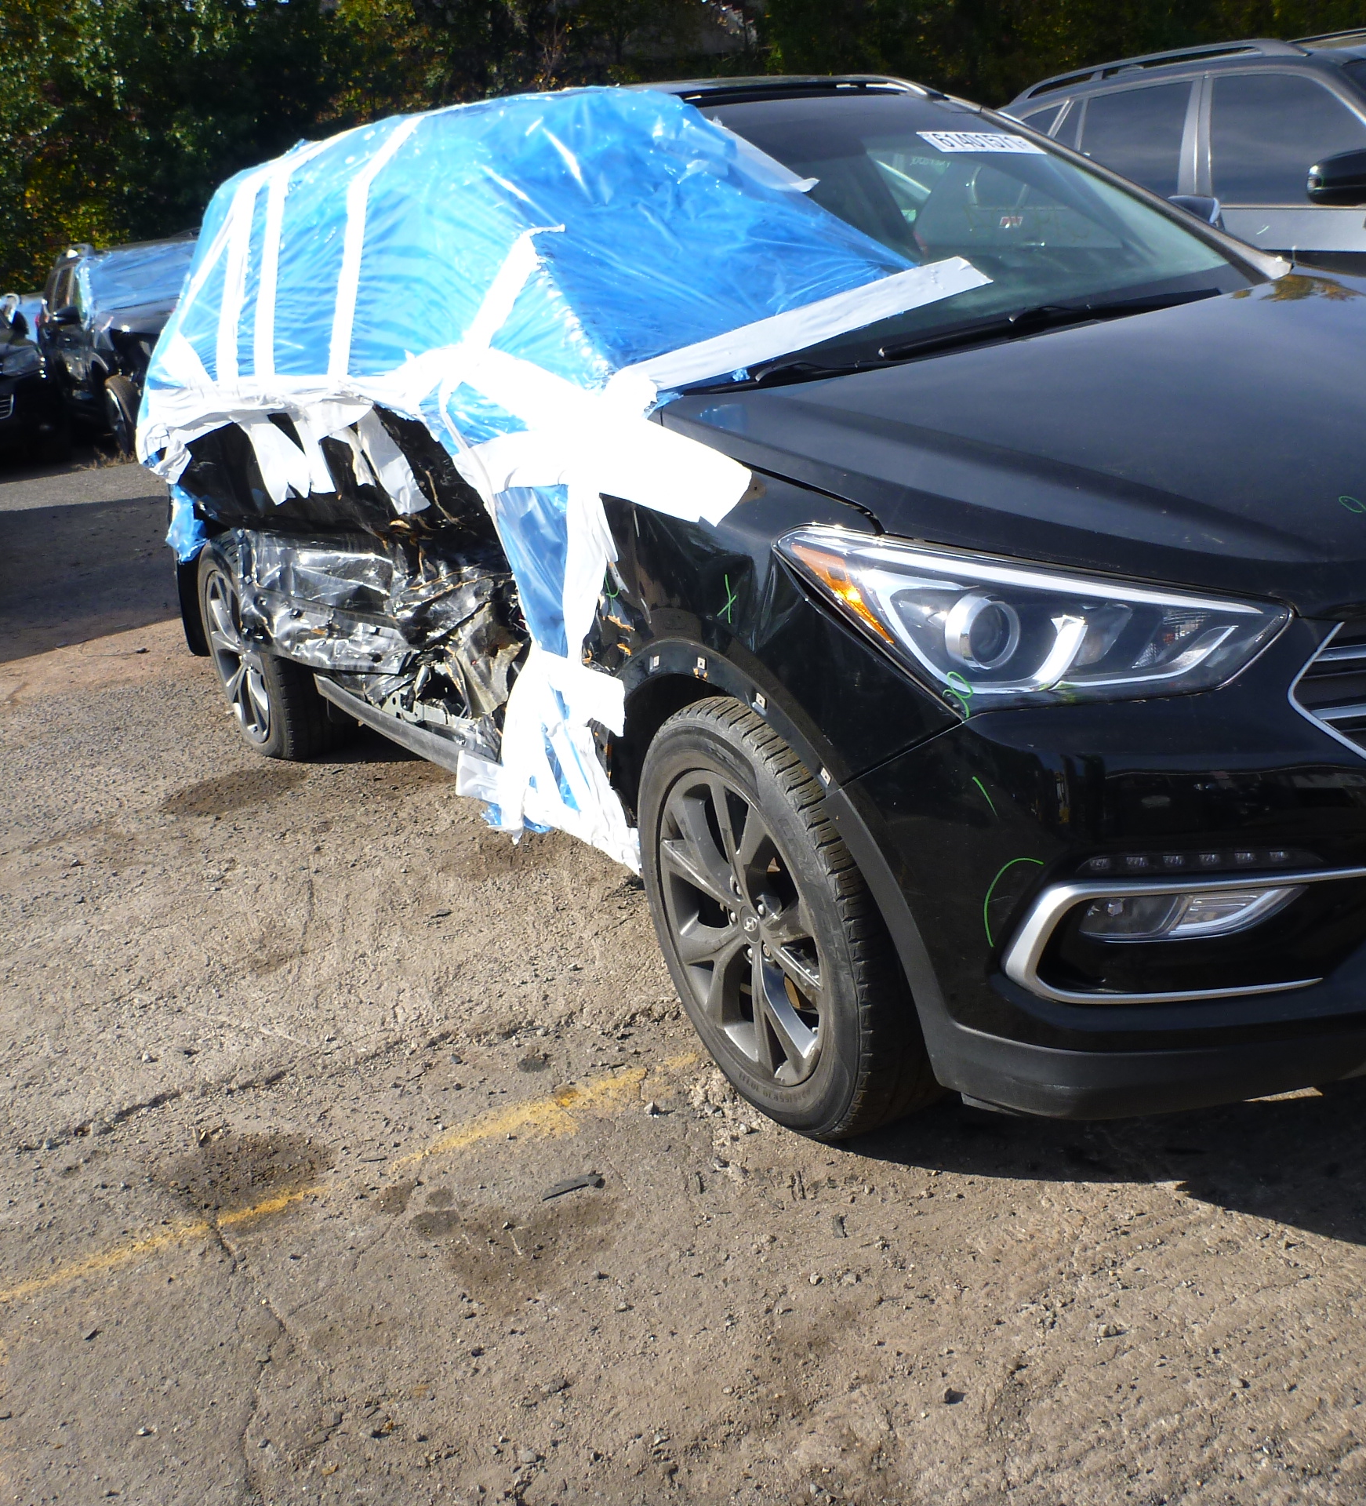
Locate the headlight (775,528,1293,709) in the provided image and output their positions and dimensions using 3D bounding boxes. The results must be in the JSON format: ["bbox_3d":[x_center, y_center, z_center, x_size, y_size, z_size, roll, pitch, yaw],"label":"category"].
[{"bbox_3d":[0.440,-0.184,2.125,0.380,0.230,0.600,-17,20,-28],"label":"headlight"}]

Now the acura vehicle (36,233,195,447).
[{"bbox_3d":[-4.930,-3.980,15.600,2.000,1.740,4.820,-16,20,-25],"label":"acura vehicle"}]

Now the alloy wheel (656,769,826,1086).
[{"bbox_3d":[0.155,0.259,2.594,0.200,0.520,0.520,-16,20,-25],"label":"alloy wheel"}]

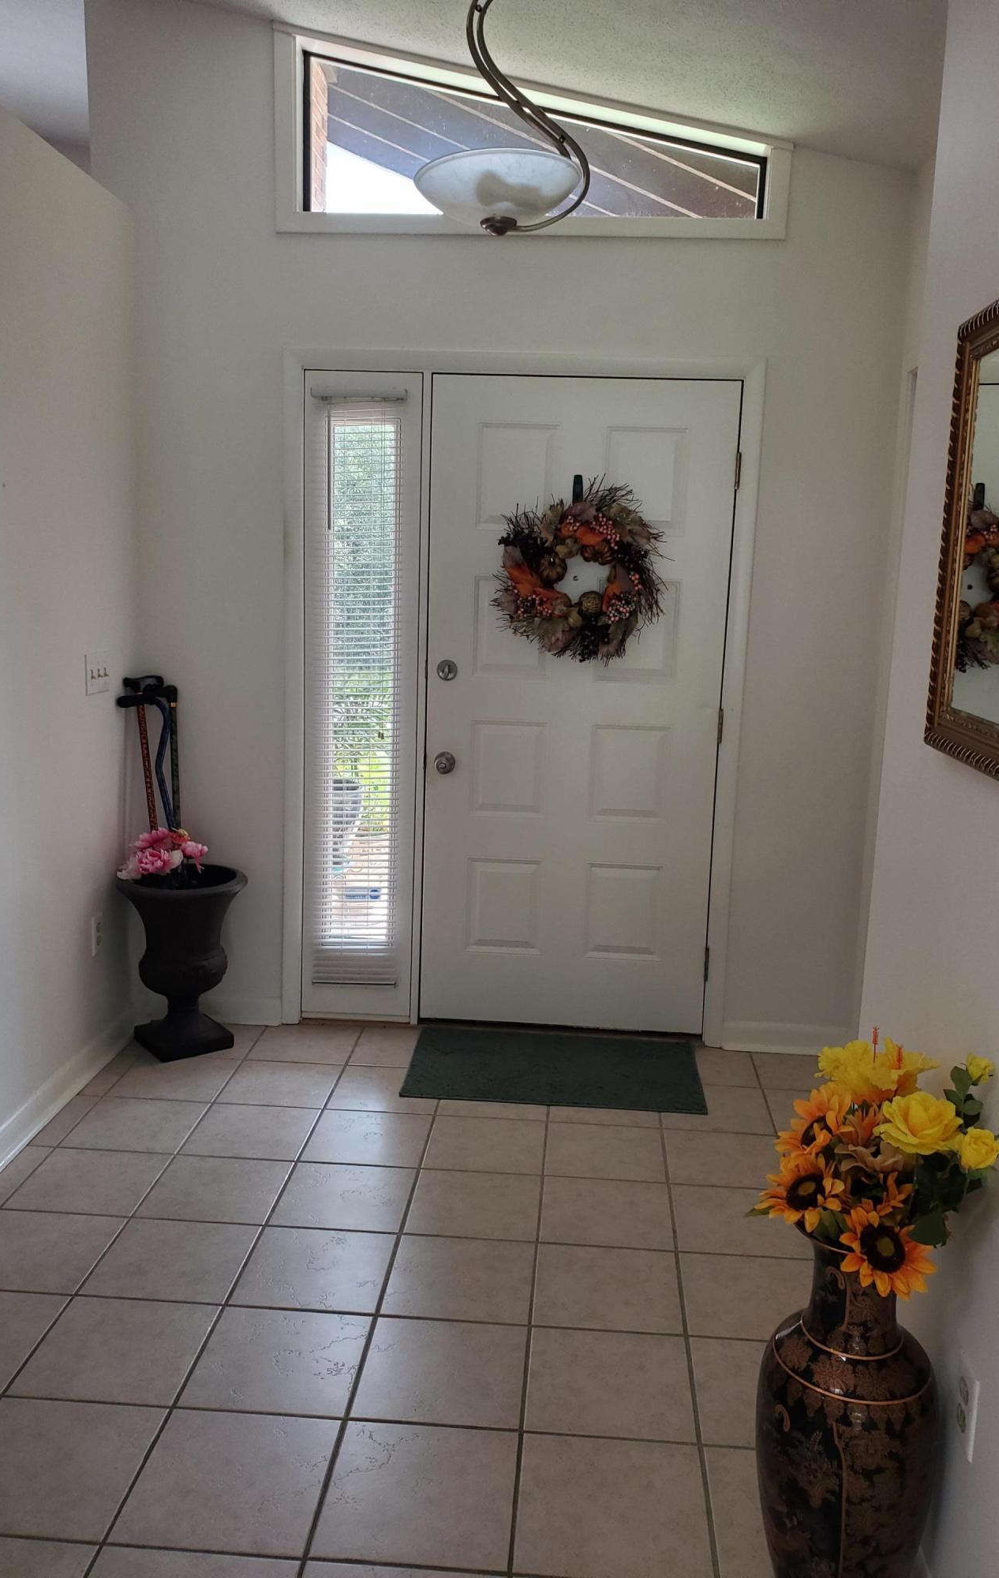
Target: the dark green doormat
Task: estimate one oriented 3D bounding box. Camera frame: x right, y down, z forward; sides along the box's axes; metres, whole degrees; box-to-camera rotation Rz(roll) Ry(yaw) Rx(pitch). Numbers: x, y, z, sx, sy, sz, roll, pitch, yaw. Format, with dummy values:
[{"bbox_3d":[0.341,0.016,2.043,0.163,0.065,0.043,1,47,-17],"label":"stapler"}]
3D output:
[{"bbox_3d":[0.165,0.838,3.584,0.866,0.010,0.535,2,10,4],"label":"dark green doormat"}]

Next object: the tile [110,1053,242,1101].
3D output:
[{"bbox_3d":[-0.925,0.840,3.414,0.297,0.010,0.295,2,9,4],"label":"tile"}]

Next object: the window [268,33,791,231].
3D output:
[{"bbox_3d":[0.093,-1.863,3.384,1.468,0.562,0.100,2,10,4],"label":"window"}]

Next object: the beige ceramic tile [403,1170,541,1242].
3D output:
[{"bbox_3d":[-0.058,0.981,2.790,0.303,0.010,0.301,2,10,4],"label":"beige ceramic tile"}]

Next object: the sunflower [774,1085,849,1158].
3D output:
[{"bbox_3d":[0.405,0.427,1.530,0.055,0.100,0.100,20,-6,-43],"label":"sunflower"}]

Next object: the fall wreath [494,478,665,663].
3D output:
[{"bbox_3d":[0.242,-0.649,3.553,0.534,0.553,0.120,2,9,4],"label":"fall wreath"}]

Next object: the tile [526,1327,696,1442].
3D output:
[{"bbox_3d":[0.202,1.078,2.147,0.300,0.010,0.297,2,10,4],"label":"tile"}]

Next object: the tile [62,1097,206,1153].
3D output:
[{"bbox_3d":[-0.946,0.885,3.110,0.300,0.010,0.297,2,10,4],"label":"tile"}]

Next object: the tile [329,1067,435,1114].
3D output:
[{"bbox_3d":[-0.323,0.867,3.397,0.302,0.010,0.300,2,10,4],"label":"tile"}]

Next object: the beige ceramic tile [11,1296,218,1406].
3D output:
[{"bbox_3d":[-0.708,1.043,2.207,0.297,0.010,0.295,2,9,4],"label":"beige ceramic tile"}]

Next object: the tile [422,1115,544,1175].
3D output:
[{"bbox_3d":[-0.036,0.920,3.049,0.300,0.010,0.297,2,10,4],"label":"tile"}]

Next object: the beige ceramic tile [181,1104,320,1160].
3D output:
[{"bbox_3d":[-0.652,0.905,3.123,0.302,0.010,0.300,2,10,4],"label":"beige ceramic tile"}]

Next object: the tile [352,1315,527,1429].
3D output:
[{"bbox_3d":[-0.101,1.080,2.194,0.303,0.010,0.301,2,10,4],"label":"tile"}]

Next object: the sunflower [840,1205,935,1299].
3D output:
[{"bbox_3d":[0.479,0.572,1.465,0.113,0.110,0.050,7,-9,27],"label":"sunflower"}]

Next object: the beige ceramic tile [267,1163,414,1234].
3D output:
[{"bbox_3d":[-0.361,0.958,2.780,0.297,0.010,0.295,2,9,4],"label":"beige ceramic tile"}]

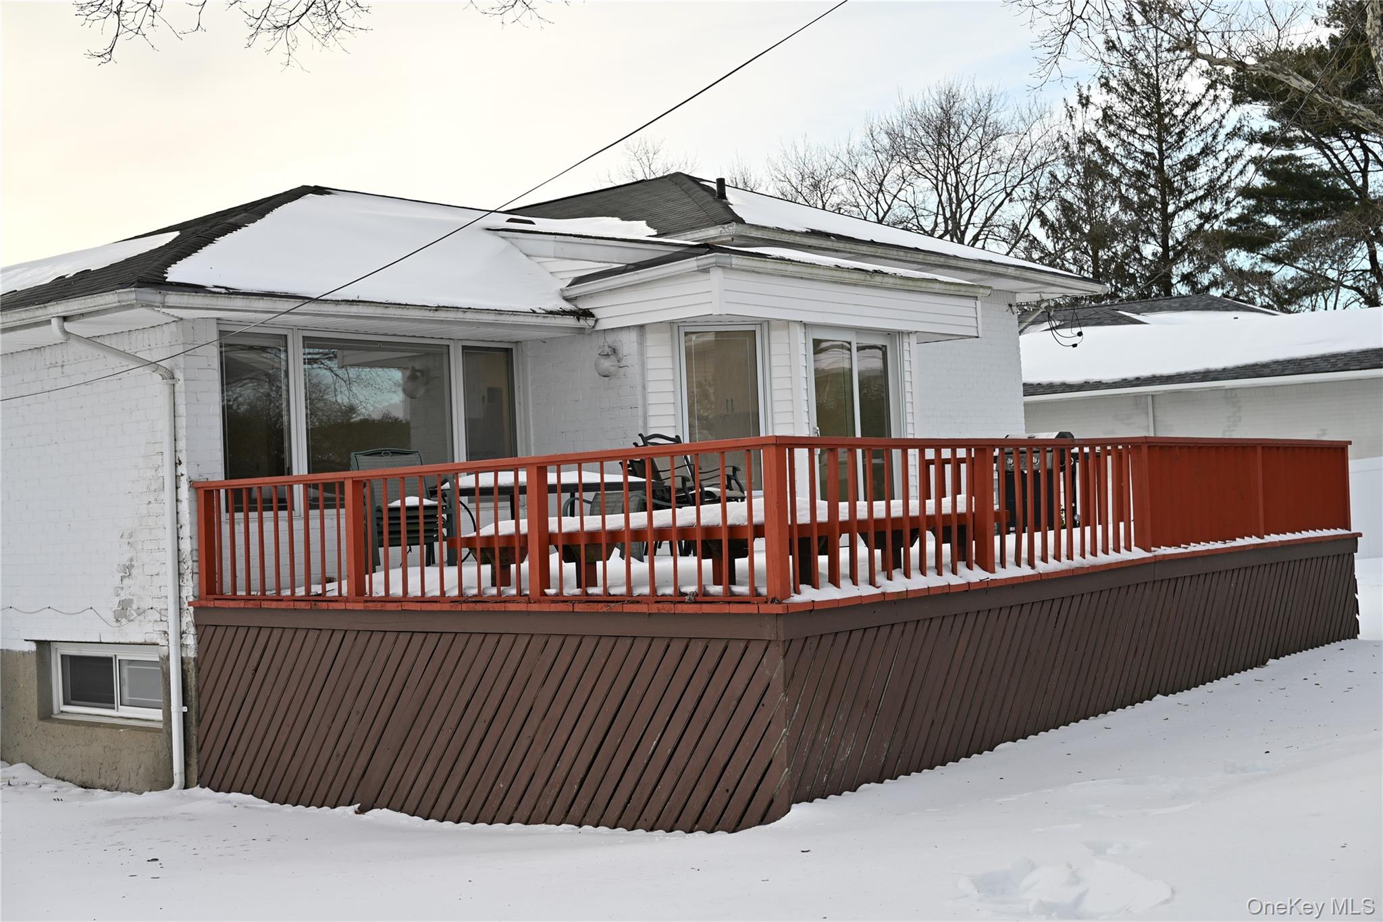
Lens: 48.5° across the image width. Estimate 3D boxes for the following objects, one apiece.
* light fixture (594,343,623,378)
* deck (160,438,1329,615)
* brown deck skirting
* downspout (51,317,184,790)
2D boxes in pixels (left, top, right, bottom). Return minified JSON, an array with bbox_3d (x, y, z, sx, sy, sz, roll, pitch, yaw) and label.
[{"bbox_3d":[-0.718,-0.888,13.598,0.215,0.317,0.284,-4,-2,42],"label":"light fixture"},{"bbox_3d":[1.155,0.453,13.075,5.880,0.919,8.636,-4,-2,42],"label":"deck"},{"bbox_3d":[1.196,1.559,13.031,5.827,1.297,8.558,-4,-2,42],"label":"brown deck skirting"},{"bbox_3d":[-4.412,0.717,11.840,0.557,3.687,0.790,-4,-2,42],"label":"downspout"}]

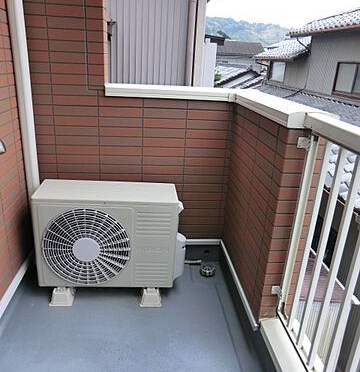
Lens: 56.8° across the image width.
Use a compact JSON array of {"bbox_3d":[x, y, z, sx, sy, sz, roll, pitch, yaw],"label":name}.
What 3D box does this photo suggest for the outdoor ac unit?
[{"bbox_3d":[-0.380,0.281,1.898,0.765,0.542,0.278,2,20,-6],"label":"outdoor ac unit"}]

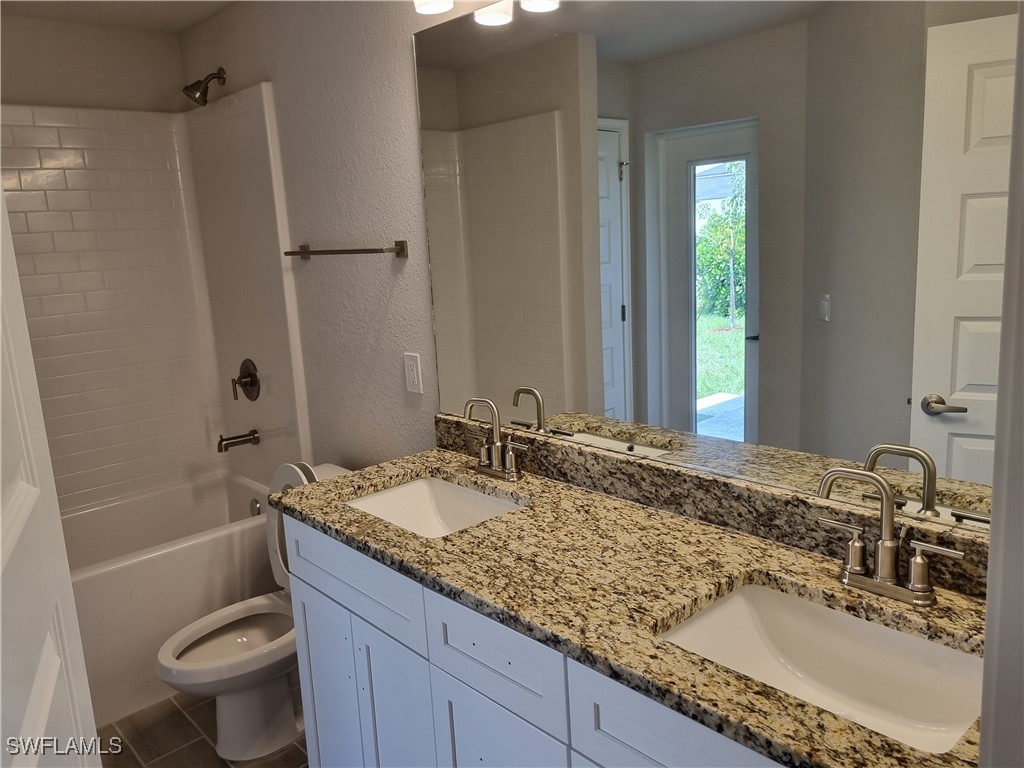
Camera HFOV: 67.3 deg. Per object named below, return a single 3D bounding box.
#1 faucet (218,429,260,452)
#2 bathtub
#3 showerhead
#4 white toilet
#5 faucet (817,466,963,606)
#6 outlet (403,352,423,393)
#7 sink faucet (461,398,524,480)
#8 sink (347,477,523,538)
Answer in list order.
[{"bbox_3d":[-1.144,0.239,3.217,0.163,0.072,0.065,-13,15,-41],"label":"faucet"},{"bbox_3d":[-1.567,0.825,2.847,1.507,0.535,0.753,-13,15,-41],"label":"bathtub"},{"bbox_3d":[-1.183,-1.142,2.953,0.156,0.151,0.096,-13,15,-41],"label":"showerhead"},{"bbox_3d":[-0.726,0.701,2.440,0.760,0.850,0.450,-13,15,-41],"label":"white toilet"},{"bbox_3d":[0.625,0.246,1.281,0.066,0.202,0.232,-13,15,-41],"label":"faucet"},{"bbox_3d":[-0.308,-0.036,2.374,0.008,0.121,0.076,-13,15,-41],"label":"outlet"},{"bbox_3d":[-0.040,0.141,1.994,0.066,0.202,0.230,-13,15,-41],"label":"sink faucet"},{"bbox_3d":[-0.183,0.372,1.873,0.300,0.160,0.420,-13,15,-41],"label":"sink"}]

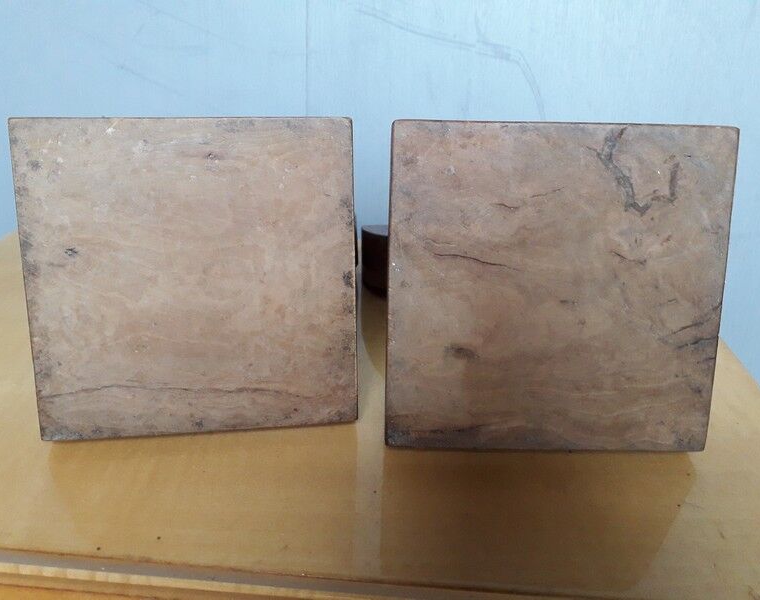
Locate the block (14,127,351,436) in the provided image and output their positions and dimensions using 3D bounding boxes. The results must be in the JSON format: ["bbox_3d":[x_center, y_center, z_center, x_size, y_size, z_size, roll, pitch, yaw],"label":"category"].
[{"bbox_3d":[-0.076,-0.010,0.264,0.130,0.127,0.022,-2,9,-8],"label":"block"}]

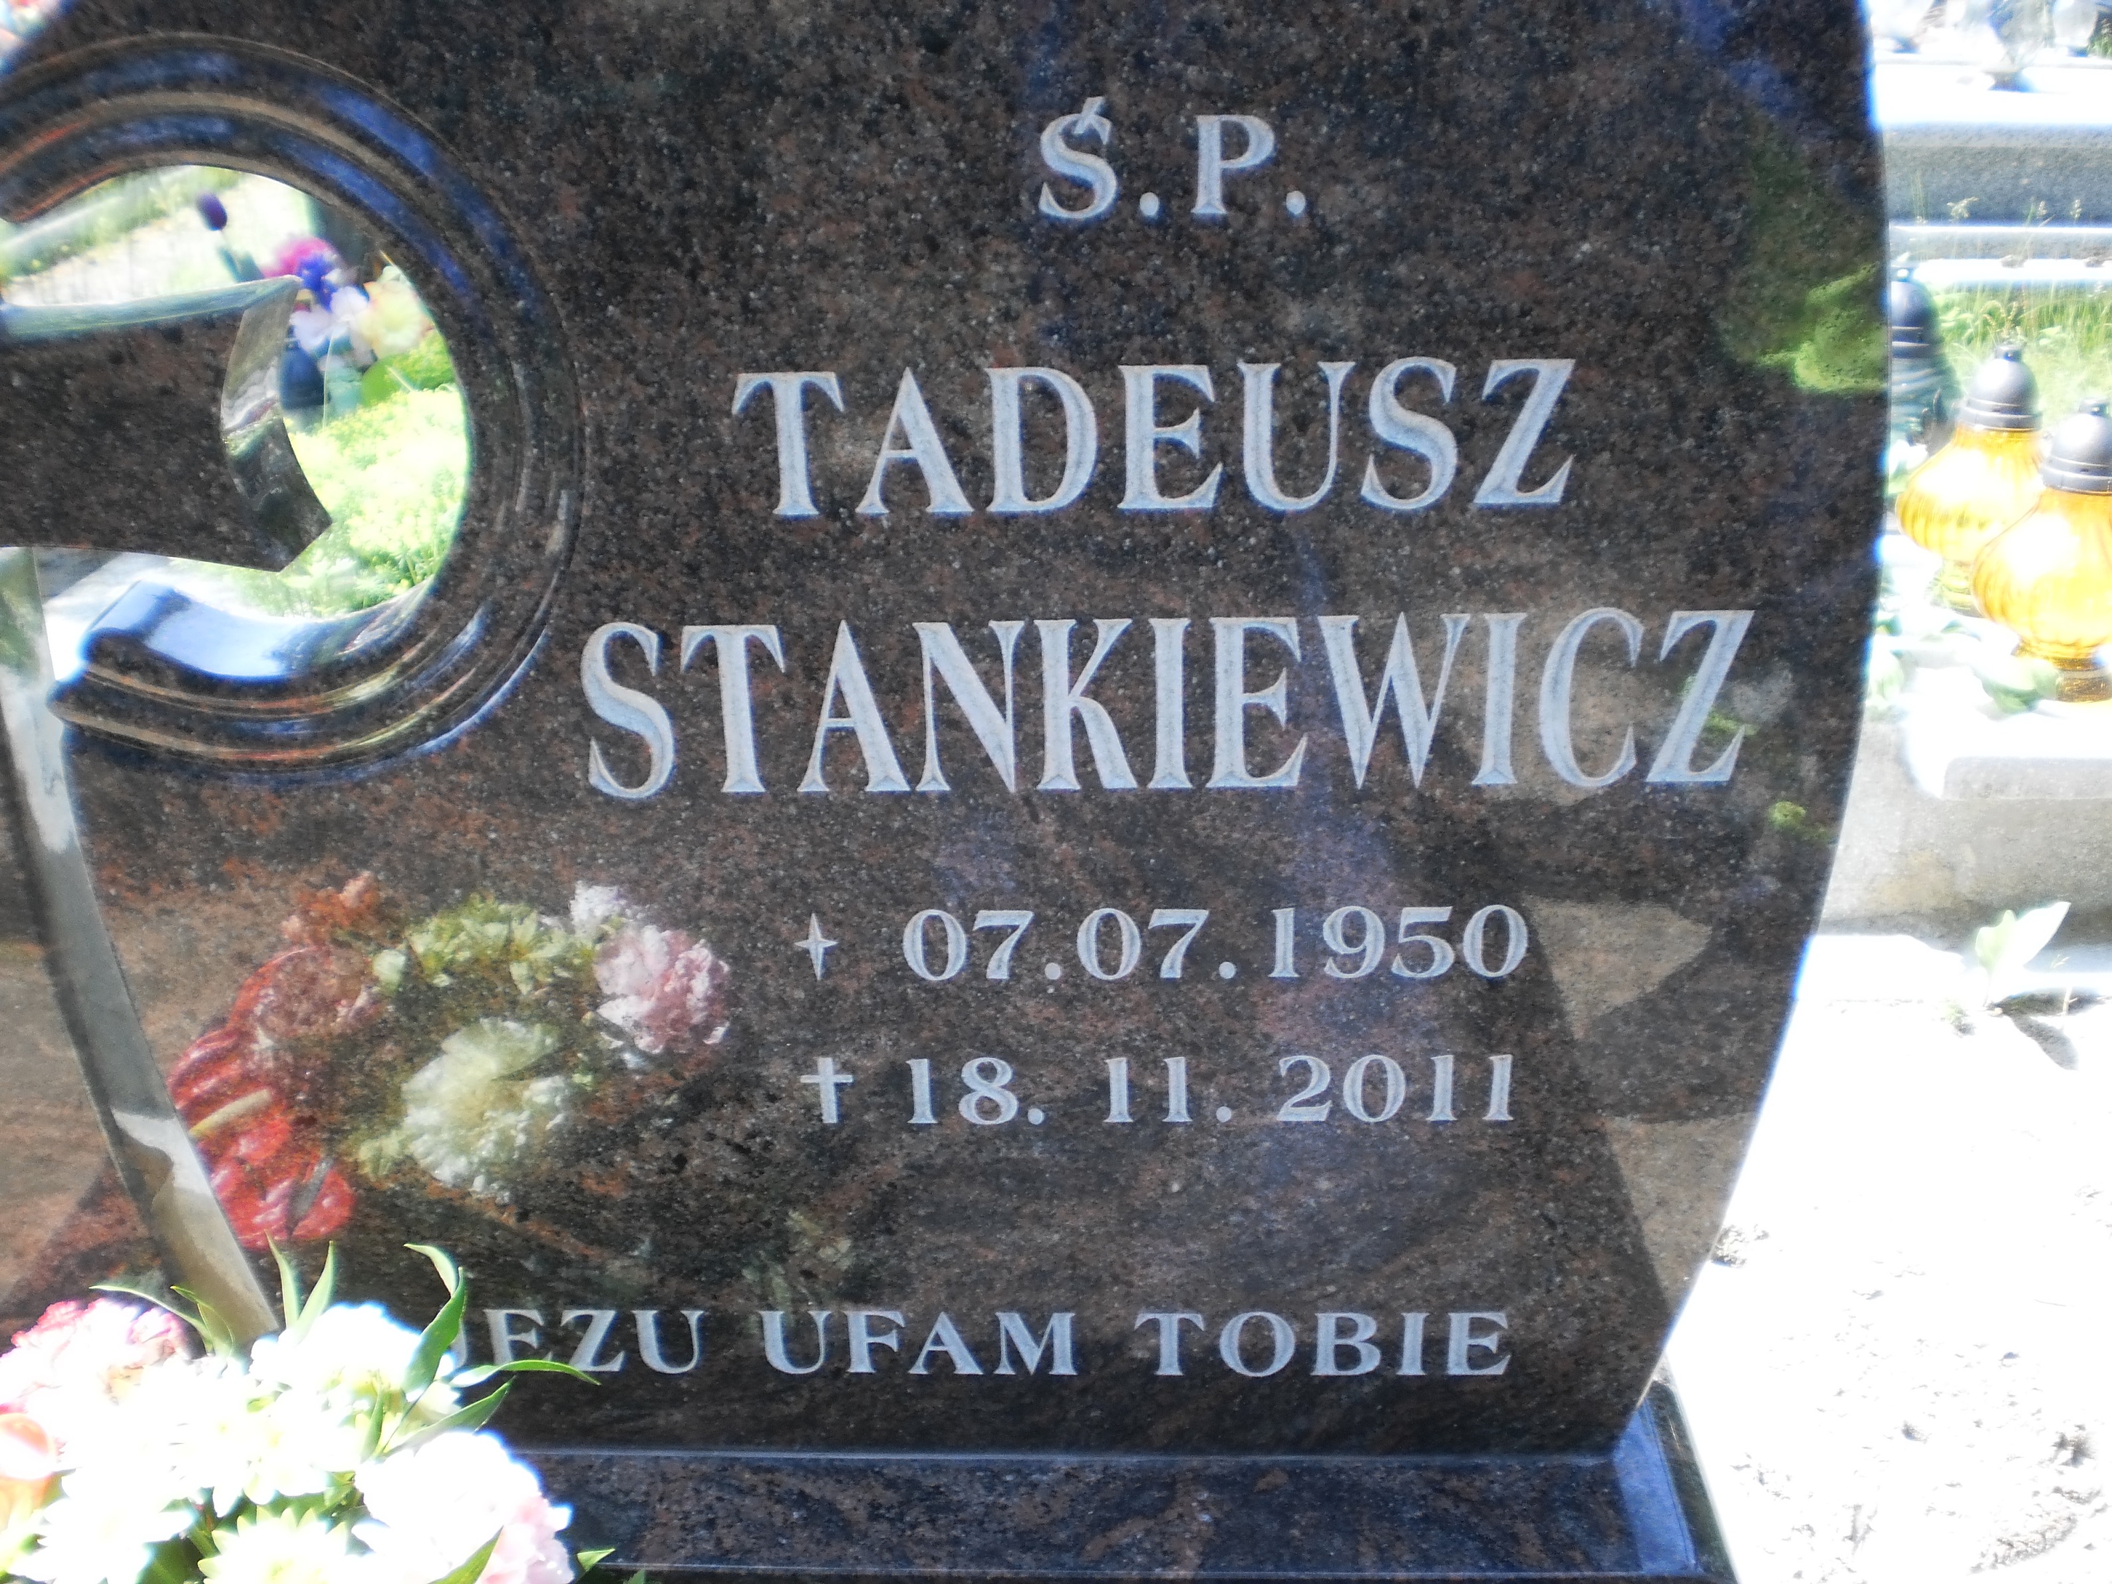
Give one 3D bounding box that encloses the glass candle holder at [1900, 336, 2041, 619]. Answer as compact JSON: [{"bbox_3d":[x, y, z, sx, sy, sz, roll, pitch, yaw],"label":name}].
[{"bbox_3d":[0.973,-0.328,2.280,0.176,0.272,0.176,0,19,3],"label":"glass candle holder"}]

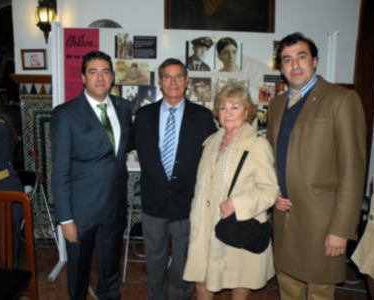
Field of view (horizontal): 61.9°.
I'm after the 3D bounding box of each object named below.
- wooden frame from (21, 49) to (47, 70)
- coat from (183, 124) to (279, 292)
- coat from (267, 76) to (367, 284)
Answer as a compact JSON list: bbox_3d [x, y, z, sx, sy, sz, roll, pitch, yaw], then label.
[{"bbox_3d":[-1.518,-0.898,3.112,0.250,0.205,0.020,2,8,3],"label":"wooden frame"},{"bbox_3d":[0.243,0.309,1.737,0.500,0.910,0.350,6,9,33],"label":"coat"},{"bbox_3d":[0.652,0.155,1.634,0.530,1.020,0.340,8,10,42],"label":"coat"}]

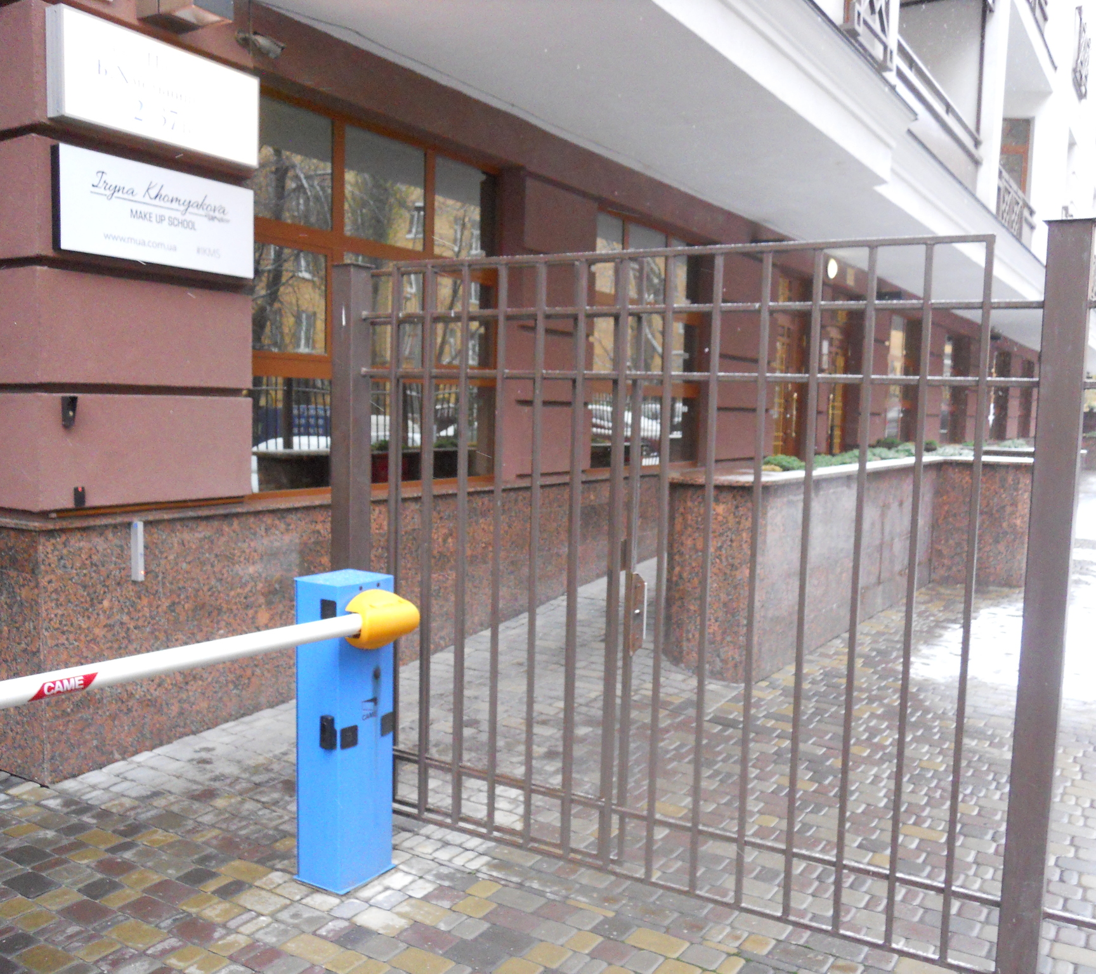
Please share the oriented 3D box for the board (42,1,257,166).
[{"bbox_3d":[-1.662,-1.685,4.526,0.110,0.412,1.010,4,6,31],"label":"board"}]

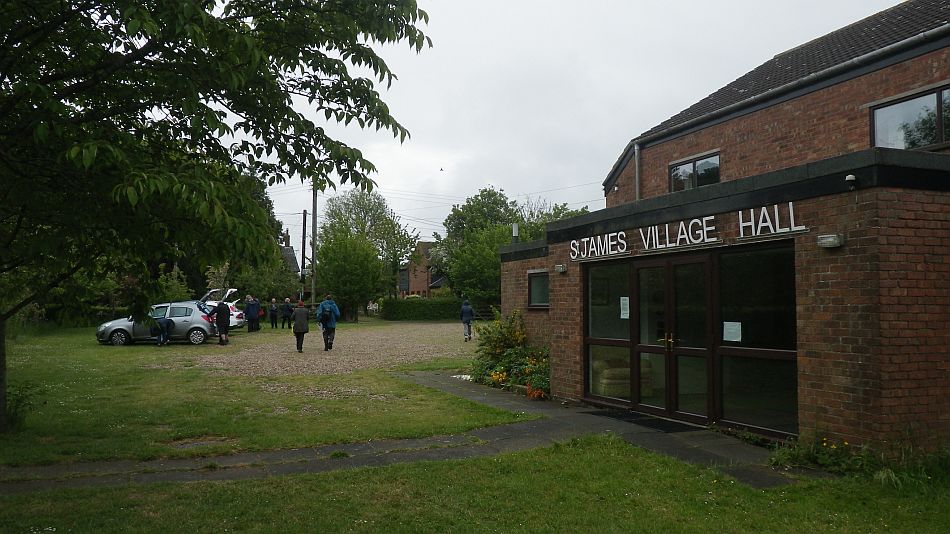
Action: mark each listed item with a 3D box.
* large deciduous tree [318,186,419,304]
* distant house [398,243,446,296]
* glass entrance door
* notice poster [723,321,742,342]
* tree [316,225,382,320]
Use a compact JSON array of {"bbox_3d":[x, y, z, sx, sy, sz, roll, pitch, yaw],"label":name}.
[{"bbox_3d":[-8.378,-0.993,56.000,7.800,10.400,7.500,0,-3,0],"label":"large deciduous tree"},{"bbox_3d":[-5.732,1.474,77.000,6.500,8.000,8.000,-1,-4,6],"label":"distant house"},{"bbox_3d":[2.455,0.902,8.900,0.080,2.030,1.500,1,-4,-23],"label":"glass entrance door"},{"bbox_3d":[2.881,0.726,7.880,0.006,0.210,0.290,1,-4,-23],"label":"notice poster"},{"bbox_3d":[-8.453,0.404,47.500,4.500,6.500,4.400,0,-3,0],"label":"tree"}]

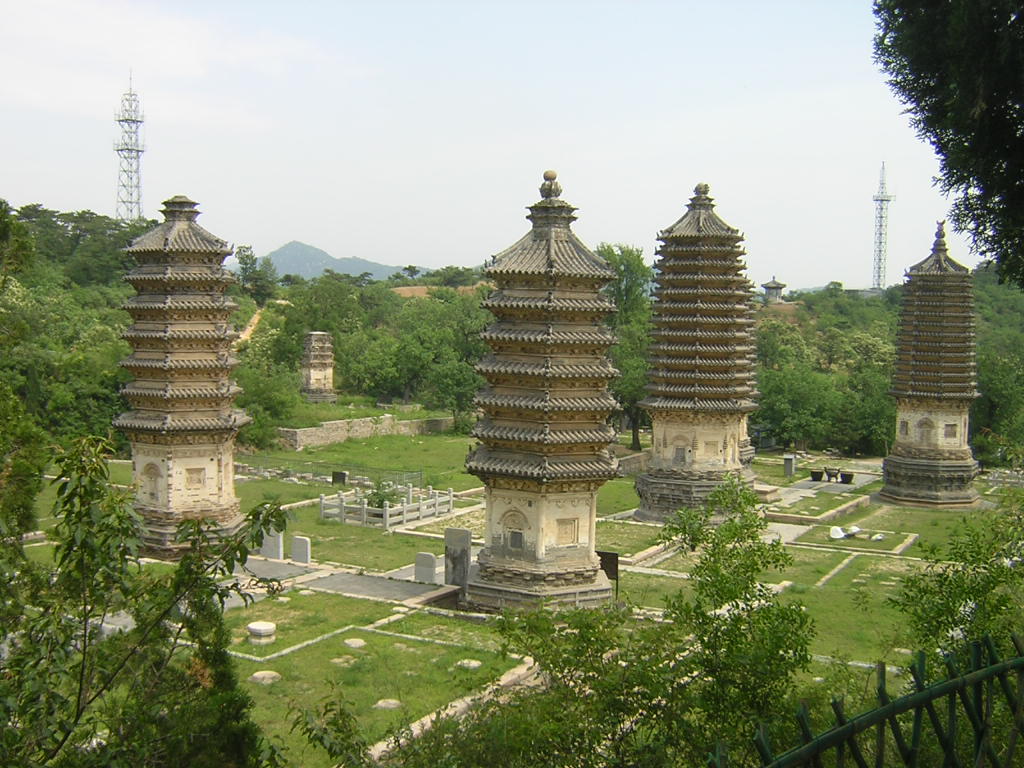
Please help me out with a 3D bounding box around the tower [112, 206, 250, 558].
[{"bbox_3d":[-13.640,-0.528,44.366,5.655,14.548,4.897,2,3,29],"label":"tower"}]

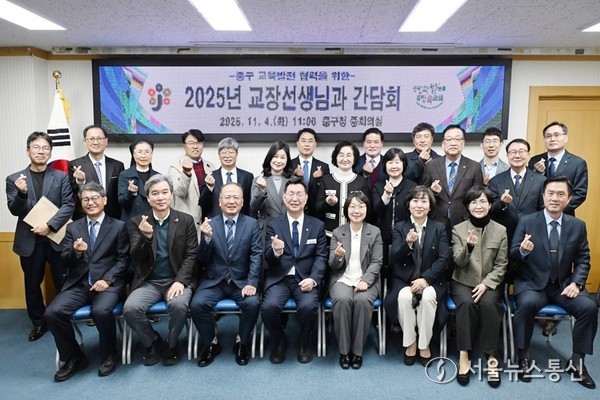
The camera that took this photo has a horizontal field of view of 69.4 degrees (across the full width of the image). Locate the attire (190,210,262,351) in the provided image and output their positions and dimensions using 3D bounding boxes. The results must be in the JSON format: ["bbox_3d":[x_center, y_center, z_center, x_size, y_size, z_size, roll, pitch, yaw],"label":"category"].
[{"bbox_3d":[-0.545,0.589,3.272,0.540,0.980,0.620,0,6,-4],"label":"attire"}]

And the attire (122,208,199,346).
[{"bbox_3d":[-1.024,0.587,3.241,0.560,0.990,0.620,-1,6,-10],"label":"attire"}]

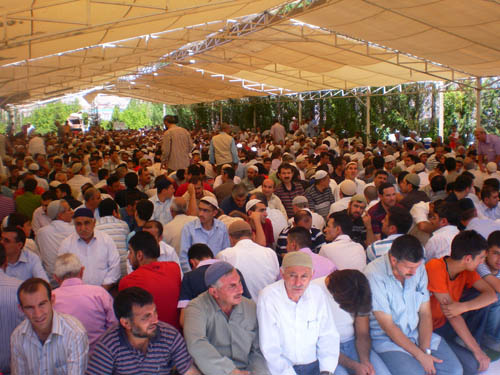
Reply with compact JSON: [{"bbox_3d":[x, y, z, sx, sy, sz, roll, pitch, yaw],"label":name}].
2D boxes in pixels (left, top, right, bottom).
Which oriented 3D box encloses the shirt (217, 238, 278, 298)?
[{"bbox_3d":[-0.004,0.589,3.850,0.480,0.560,0.300,-1,7,-9],"label":"shirt"}]

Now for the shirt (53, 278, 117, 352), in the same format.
[{"bbox_3d":[-0.994,0.828,3.238,0.460,0.600,0.320,-2,7,-6],"label":"shirt"}]

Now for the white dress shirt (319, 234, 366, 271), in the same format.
[{"bbox_3d":[0.730,0.636,4.334,0.420,0.540,0.300,-4,8,-21],"label":"white dress shirt"}]

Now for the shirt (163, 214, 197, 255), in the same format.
[{"bbox_3d":[-0.656,0.533,5.335,0.430,0.550,0.280,0,7,6],"label":"shirt"}]

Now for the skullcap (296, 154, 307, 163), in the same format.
[{"bbox_3d":[0.938,-0.519,10.000,0.190,0.100,0.170,-10,2,21],"label":"skullcap"}]

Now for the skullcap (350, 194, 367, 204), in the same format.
[{"bbox_3d":[1.067,0.118,5.400,0.170,0.100,0.190,1,-1,5],"label":"skullcap"}]

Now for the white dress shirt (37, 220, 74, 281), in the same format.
[{"bbox_3d":[-1.631,0.551,4.650,0.480,0.560,0.320,6,9,40],"label":"white dress shirt"}]

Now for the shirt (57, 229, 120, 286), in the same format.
[{"bbox_3d":[-1.243,0.604,4.250,0.520,0.540,0.320,-1,7,-11],"label":"shirt"}]

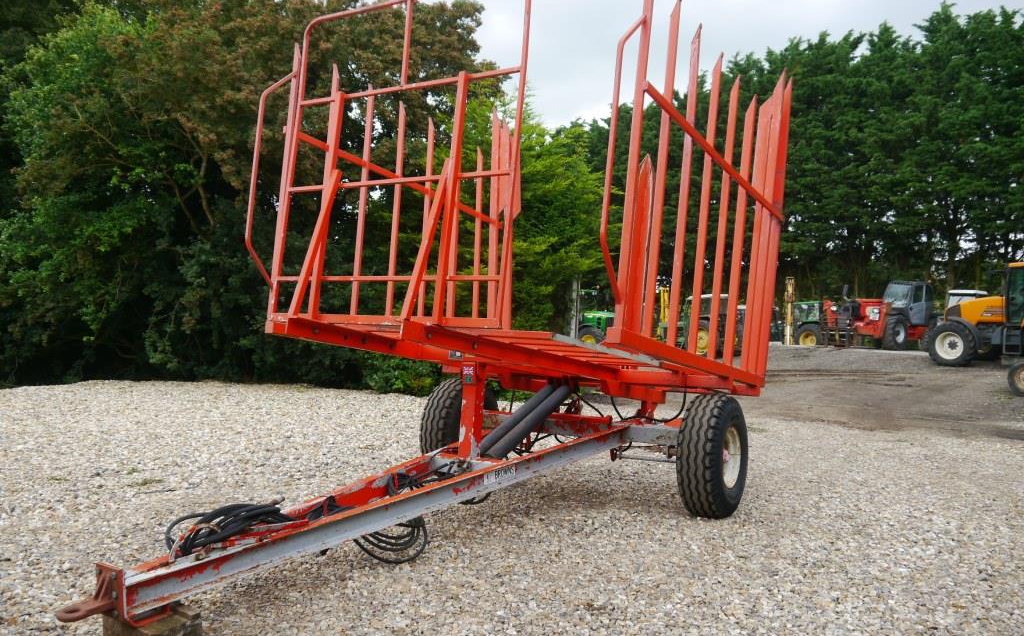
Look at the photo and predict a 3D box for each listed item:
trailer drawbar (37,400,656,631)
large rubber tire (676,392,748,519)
[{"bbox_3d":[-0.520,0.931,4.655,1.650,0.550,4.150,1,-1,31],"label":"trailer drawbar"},{"bbox_3d":[1.417,0.964,5.798,0.284,0.858,0.858,1,-1,31],"label":"large rubber tire"}]

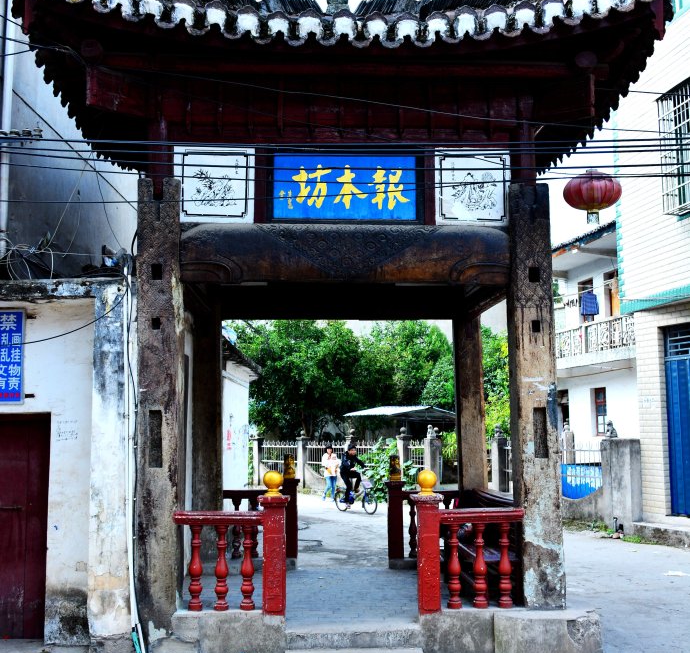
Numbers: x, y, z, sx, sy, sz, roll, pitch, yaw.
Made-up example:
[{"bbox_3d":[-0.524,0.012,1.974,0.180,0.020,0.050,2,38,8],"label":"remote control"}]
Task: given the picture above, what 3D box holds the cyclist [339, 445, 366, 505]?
[{"bbox_3d":[0.176,3.498,20.228,0.460,1.400,0.660,6,-10,-40],"label":"cyclist"}]

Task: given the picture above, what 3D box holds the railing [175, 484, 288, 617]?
[{"bbox_3d":[-0.895,1.786,6.817,0.889,0.919,0.220,0,-7,-2],"label":"railing"}]

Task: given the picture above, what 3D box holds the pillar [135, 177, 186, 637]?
[{"bbox_3d":[-1.451,0.592,6.874,0.320,3.545,0.350,-1,-7,-1],"label":"pillar"}]

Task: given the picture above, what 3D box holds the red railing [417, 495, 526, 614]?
[{"bbox_3d":[0.980,1.778,6.817,0.862,0.919,0.220,0,-7,-2],"label":"red railing"}]

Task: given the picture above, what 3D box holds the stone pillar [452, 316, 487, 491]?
[{"bbox_3d":[1.536,1.293,10.388,0.300,2.854,0.300,0,-7,-2],"label":"stone pillar"}]

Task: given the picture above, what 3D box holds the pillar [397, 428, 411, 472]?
[{"bbox_3d":[1.764,4.035,25.998,0.360,1.967,0.360,-7,-10,42],"label":"pillar"}]

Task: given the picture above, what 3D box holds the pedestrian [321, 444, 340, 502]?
[{"bbox_3d":[-0.388,4.066,23.873,0.500,1.529,0.400,0,-7,-1],"label":"pedestrian"}]

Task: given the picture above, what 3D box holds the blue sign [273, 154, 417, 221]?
[{"bbox_3d":[0.003,-1.136,7.077,1.175,0.565,0.040,0,-7,-1],"label":"blue sign"}]

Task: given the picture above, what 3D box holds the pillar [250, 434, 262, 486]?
[{"bbox_3d":[-3.142,4.826,31.142,0.360,1.874,0.360,-6,-9,38],"label":"pillar"}]

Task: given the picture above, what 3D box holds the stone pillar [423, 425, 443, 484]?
[{"bbox_3d":[2.587,3.897,25.209,0.360,1.994,0.360,6,-10,-42],"label":"stone pillar"}]

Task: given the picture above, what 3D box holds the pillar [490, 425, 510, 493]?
[{"bbox_3d":[4.242,3.657,23.525,0.360,1.928,0.360,6,-10,-42],"label":"pillar"}]

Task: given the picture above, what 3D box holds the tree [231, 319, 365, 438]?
[{"bbox_3d":[-1.662,2.628,32.906,4.975,6.624,5.000,0,-7,-1],"label":"tree"}]

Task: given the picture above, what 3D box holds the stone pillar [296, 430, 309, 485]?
[{"bbox_3d":[-1.430,4.533,29.364,0.360,1.936,0.360,-6,-9,38],"label":"stone pillar"}]

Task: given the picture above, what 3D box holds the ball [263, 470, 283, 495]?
[{"bbox_3d":[-0.568,1.254,6.884,0.160,0.202,0.160,0,-7,-2],"label":"ball"}]

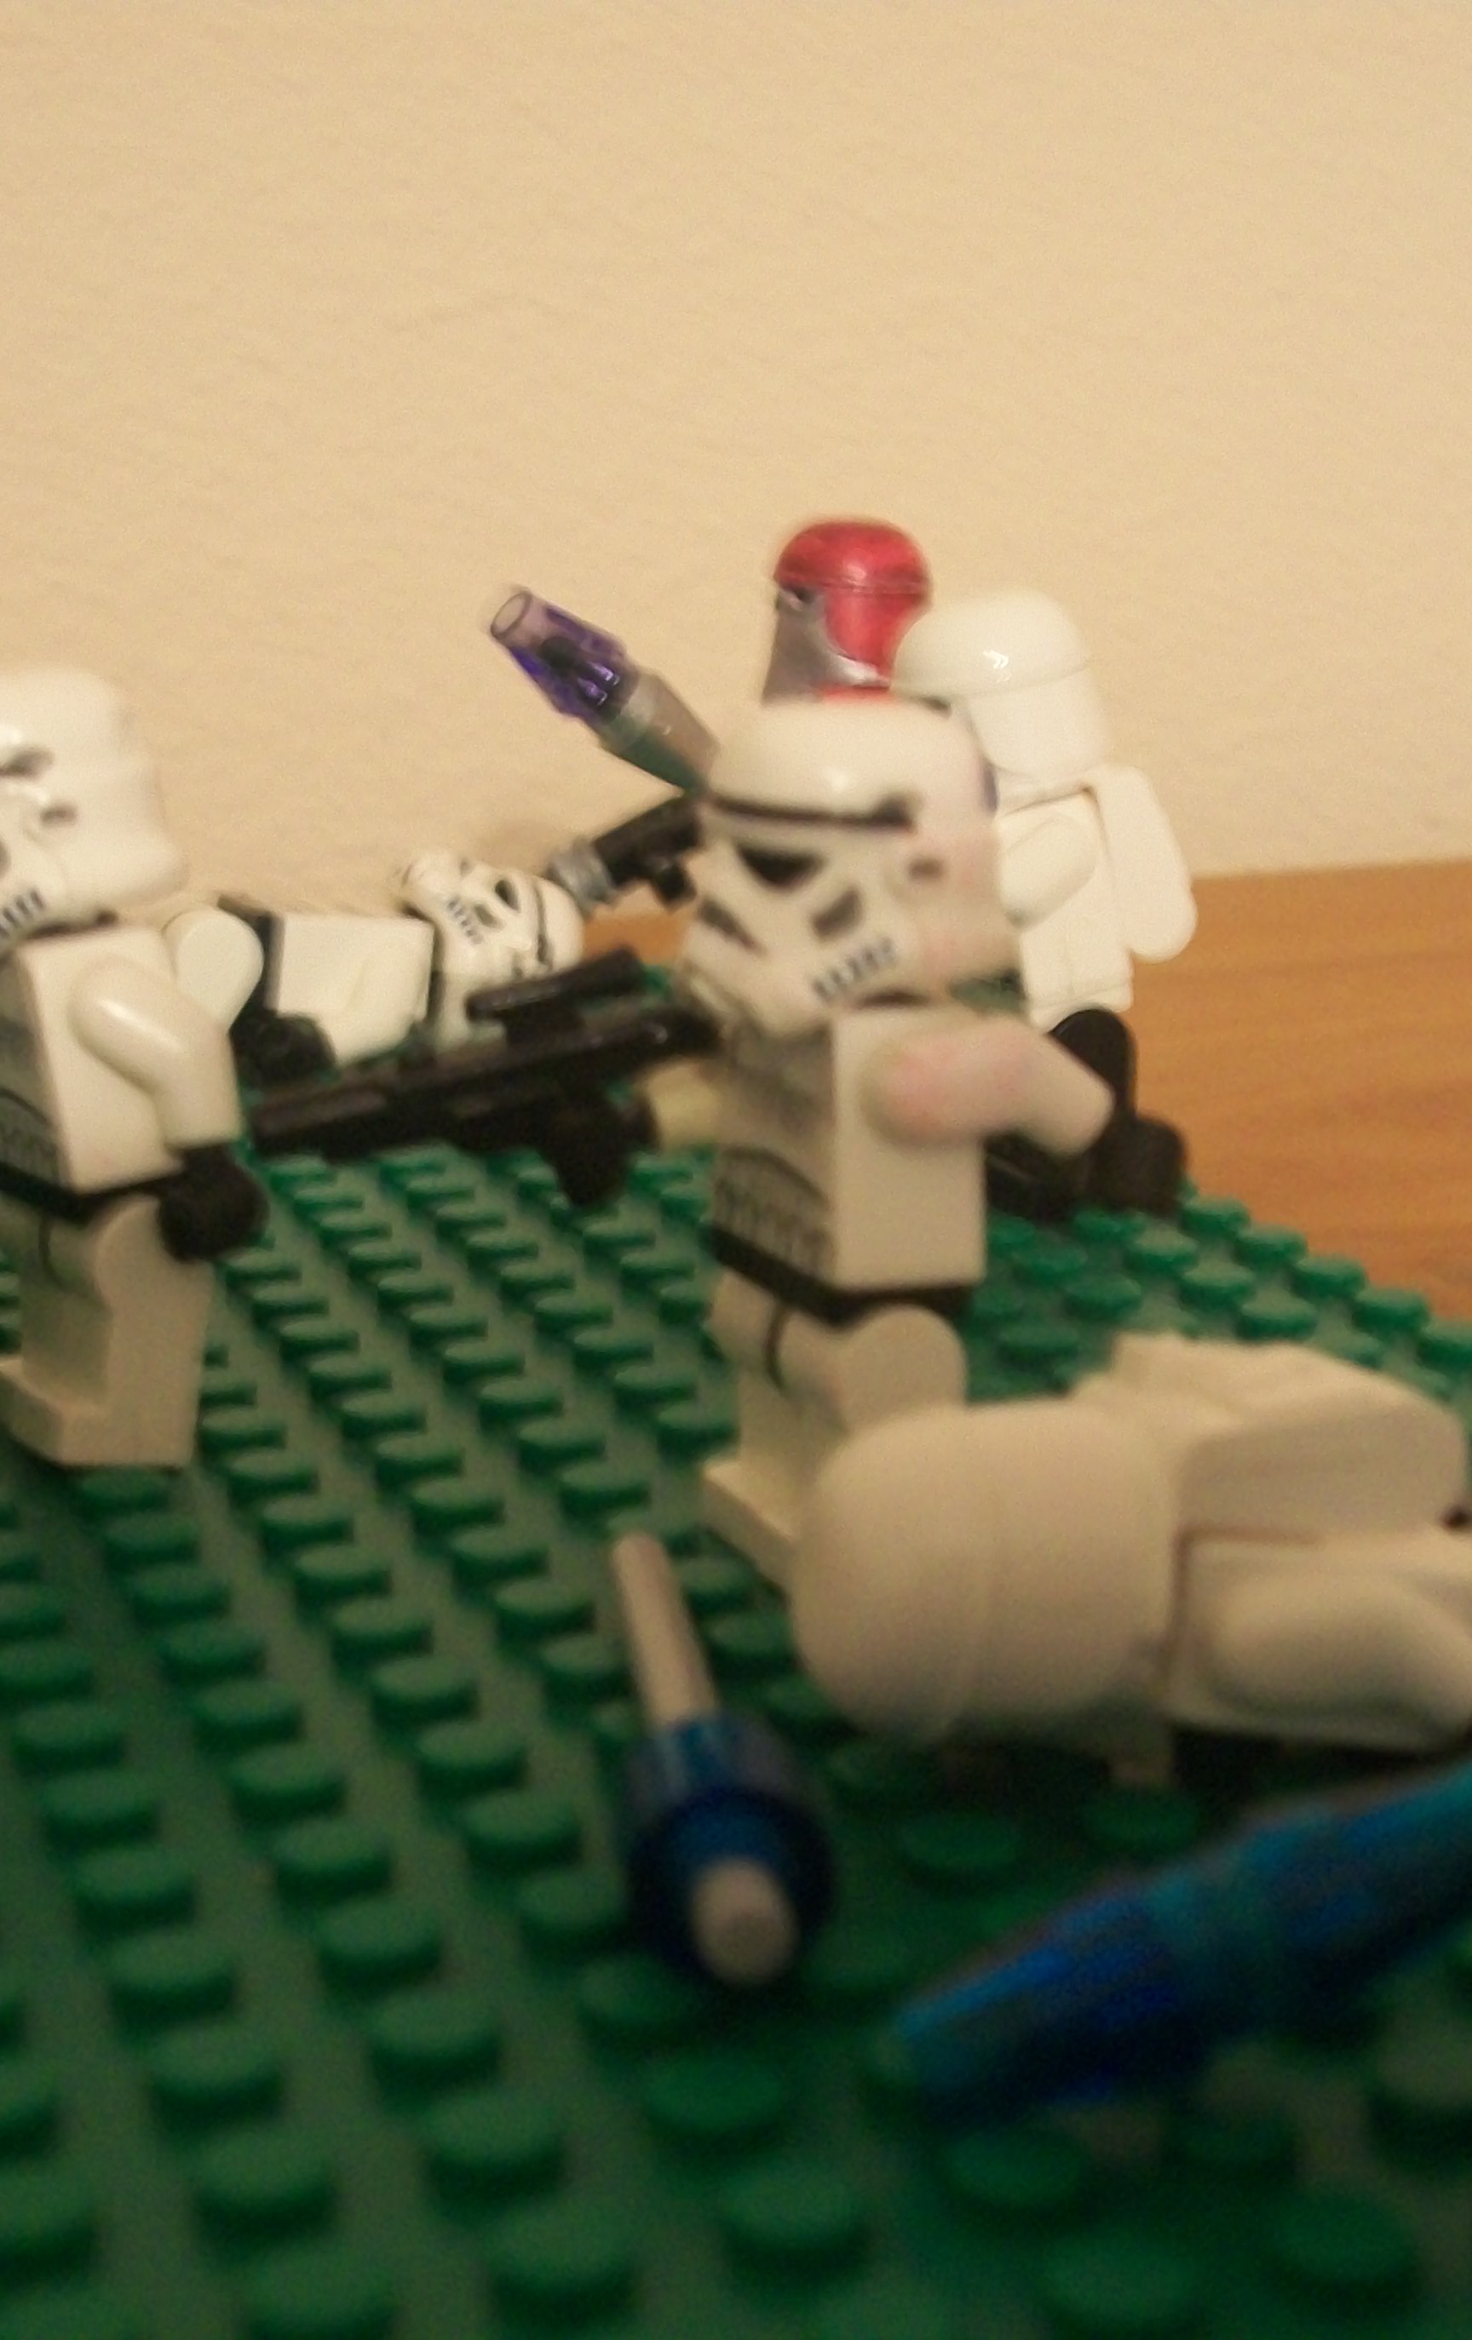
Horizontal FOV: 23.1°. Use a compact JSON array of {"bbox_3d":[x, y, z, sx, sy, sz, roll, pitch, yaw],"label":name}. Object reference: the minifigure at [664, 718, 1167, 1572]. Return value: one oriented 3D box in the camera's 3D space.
[{"bbox_3d":[0.005,-0.001,0.178,0.021,0.043,0.023,-6,15,-22],"label":"minifigure"}]

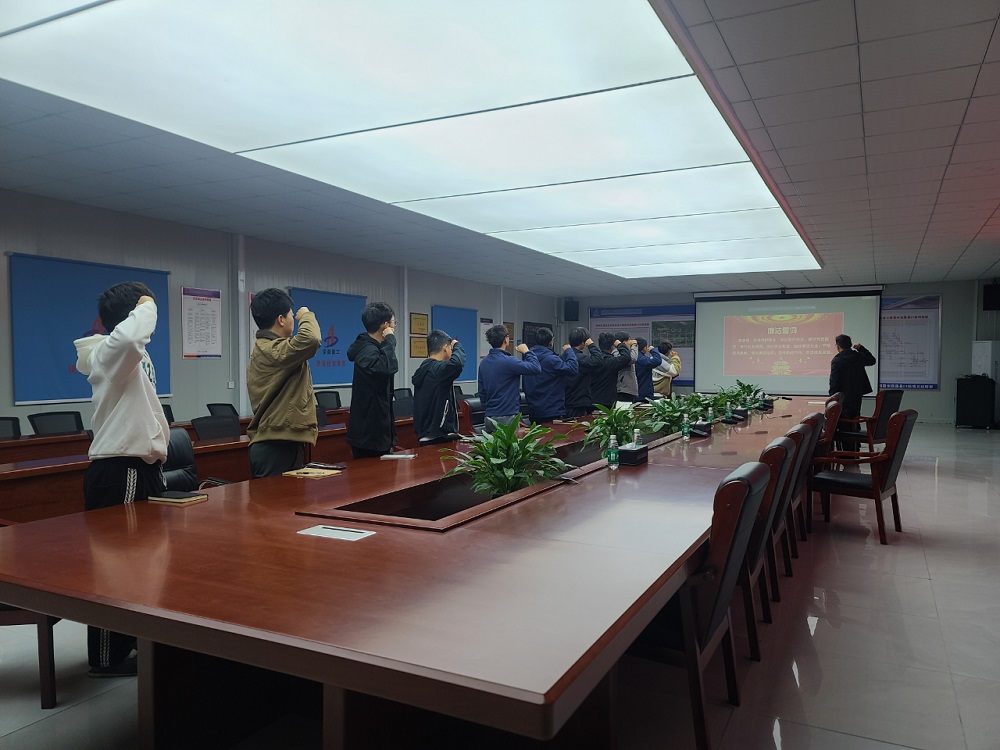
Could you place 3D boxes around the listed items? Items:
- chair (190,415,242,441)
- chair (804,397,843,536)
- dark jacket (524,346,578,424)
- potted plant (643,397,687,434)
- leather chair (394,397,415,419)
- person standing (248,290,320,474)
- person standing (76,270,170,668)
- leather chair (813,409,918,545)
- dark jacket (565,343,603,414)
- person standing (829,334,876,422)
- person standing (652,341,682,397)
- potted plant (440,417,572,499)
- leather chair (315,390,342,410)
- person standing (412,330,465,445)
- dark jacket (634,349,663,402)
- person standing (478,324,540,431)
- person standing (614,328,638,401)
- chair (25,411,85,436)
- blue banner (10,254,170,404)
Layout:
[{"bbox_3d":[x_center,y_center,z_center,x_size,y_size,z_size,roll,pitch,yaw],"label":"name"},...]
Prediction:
[{"bbox_3d":[-2.324,0.815,6.312,0.580,0.930,0.570,1,2,28],"label":"chair"},{"bbox_3d":[2.865,0.759,6.899,0.640,1.010,0.580,1,2,28],"label":"chair"},{"bbox_3d":[0.538,0.075,7.693,0.560,0.799,0.440,1,2,38],"label":"dark jacket"},{"bbox_3d":[1.650,0.444,7.216,0.580,0.500,0.580,1,1,28],"label":"potted plant"},{"bbox_3d":[-1.202,0.756,9.107,0.600,0.940,0.580,1,1,28],"label":"leather chair"},{"bbox_3d":[-1.244,0.438,4.176,0.450,1.800,0.500,-1,2,-30],"label":"person standing"},{"bbox_3d":[-1.724,0.473,3.321,0.450,1.770,0.500,-1,1,-20],"label":"person standing"},{"bbox_3d":[2.947,0.782,5.882,0.690,1.020,0.600,1,2,37],"label":"leather chair"},{"bbox_3d":[0.970,0.018,8.488,0.460,0.800,0.550,-1,2,-40],"label":"dark jacket"},{"bbox_3d":[5.056,0.302,10.359,0.660,1.762,0.450,0,1,10],"label":"person standing"},{"bbox_3d":[2.722,0.302,11.819,0.460,1.710,0.520,-1,1,-22],"label":"person standing"},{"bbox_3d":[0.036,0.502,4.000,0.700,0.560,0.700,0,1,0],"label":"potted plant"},{"bbox_3d":[-2.495,0.729,10.367,0.600,0.940,0.580,1,1,28],"label":"leather chair"},{"bbox_3d":[-0.491,0.468,5.768,0.460,1.647,0.520,-1,1,-24],"label":"person standing"},{"bbox_3d":[2.149,0.008,10.668,0.450,0.799,0.530,-1,2,-38],"label":"dark jacket"},{"bbox_3d":[0.082,0.408,6.824,0.540,1.735,0.450,1,2,38],"label":"person standing"},{"bbox_3d":[1.705,0.280,9.889,0.440,1.831,0.500,-1,2,-32],"label":"person standing"},{"bbox_3d":[-4.253,0.819,7.000,0.600,0.920,0.580,1,1,28],"label":"chair"},{"bbox_3d":[-4.278,-0.455,7.722,0.050,1.437,1.746,1,2,28],"label":"blue banner"}]

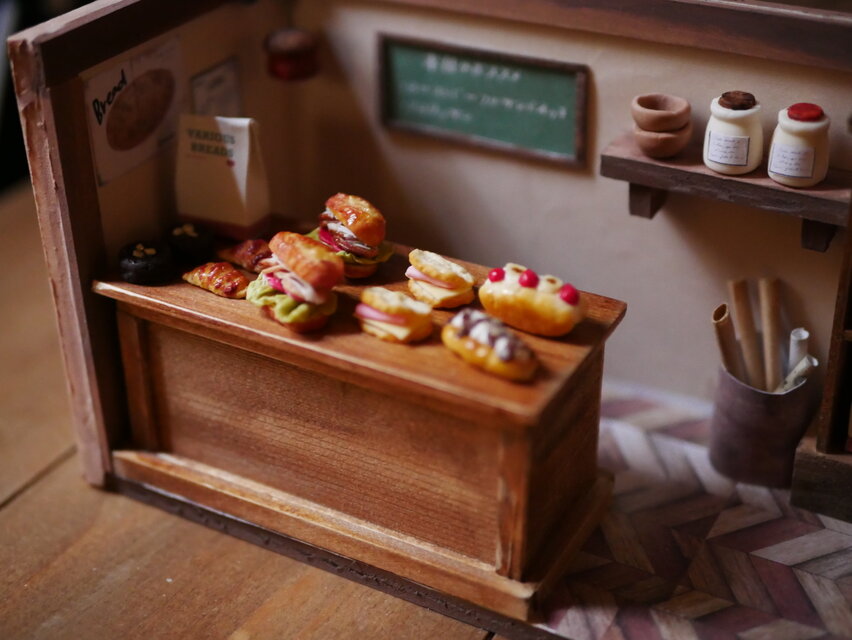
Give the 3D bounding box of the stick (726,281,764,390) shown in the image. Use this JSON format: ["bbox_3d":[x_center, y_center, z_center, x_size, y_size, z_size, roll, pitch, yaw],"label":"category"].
[{"bbox_3d":[0.097,0.016,0.365,0.005,0.056,0.005,-7,7,34],"label":"stick"}]

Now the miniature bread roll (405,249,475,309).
[{"bbox_3d":[0.003,-0.010,0.312,0.014,0.012,0.016,-19,35,-29],"label":"miniature bread roll"}]

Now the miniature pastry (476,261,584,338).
[{"bbox_3d":[0.026,-0.005,0.307,0.028,0.014,0.015,19,35,31],"label":"miniature pastry"}]

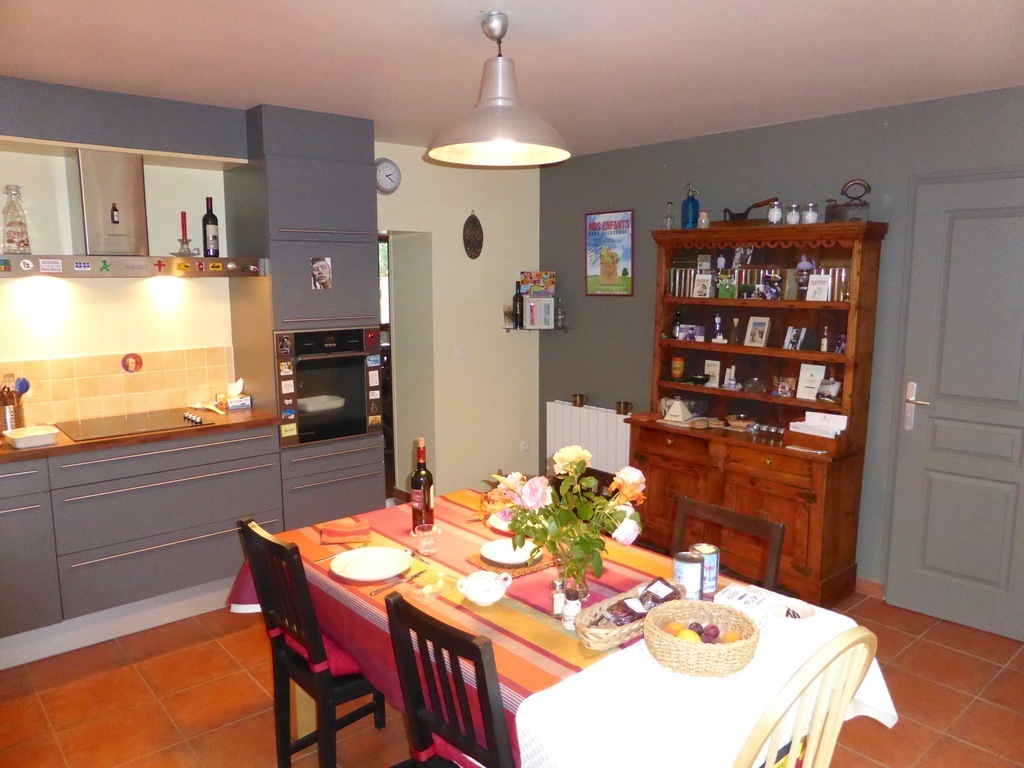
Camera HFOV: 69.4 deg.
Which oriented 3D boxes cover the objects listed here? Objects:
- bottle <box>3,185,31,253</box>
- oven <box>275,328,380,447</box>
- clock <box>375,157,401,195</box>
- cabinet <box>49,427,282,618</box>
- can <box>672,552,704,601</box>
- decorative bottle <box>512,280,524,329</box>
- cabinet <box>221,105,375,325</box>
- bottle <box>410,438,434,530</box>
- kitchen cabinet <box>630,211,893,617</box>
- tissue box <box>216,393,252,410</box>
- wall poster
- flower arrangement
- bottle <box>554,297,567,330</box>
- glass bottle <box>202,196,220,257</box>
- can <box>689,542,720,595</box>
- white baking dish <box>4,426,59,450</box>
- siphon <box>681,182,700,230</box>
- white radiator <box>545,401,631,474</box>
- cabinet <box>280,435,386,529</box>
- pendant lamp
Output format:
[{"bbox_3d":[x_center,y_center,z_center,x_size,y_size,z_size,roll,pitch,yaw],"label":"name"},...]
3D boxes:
[{"bbox_3d":[-2.148,-0.711,3.205,0.100,0.297,0.100,-7,11,-41],"label":"bottle"},{"bbox_3d":[-1.120,-0.021,4.094,0.600,0.593,0.540,-7,11,-40],"label":"oven"},{"bbox_3d":[-0.761,-1.255,4.460,0.222,0.222,0.040,-7,11,-40],"label":"clock"},{"bbox_3d":[-1.735,0.581,3.663,1.000,0.715,0.570,-7,11,-40],"label":"cabinet"},{"bbox_3d":[0.480,0.526,2.009,0.082,0.113,0.082,0,8,0],"label":"can"},{"bbox_3d":[0.048,-0.559,5.270,0.073,0.346,0.073,-8,11,-41],"label":"decorative bottle"},{"bbox_3d":[-1.138,-0.851,3.989,0.603,1.080,0.580,-7,11,-40],"label":"cabinet"},{"bbox_3d":[-0.318,0.354,2.617,0.079,0.340,0.079,0,9,0],"label":"bottle"},{"bbox_3d":[1.274,0.102,4.147,0.410,1.913,1.289,-8,11,-41],"label":"kitchen cabinet"},{"bbox_3d":[-1.501,0.090,3.998,0.120,0.070,0.196,-6,10,-36],"label":"tissue box"},{"bbox_3d":[0.650,-0.877,5.005,0.020,0.570,0.420,-8,11,-41],"label":"wall poster"},{"bbox_3d":[0.141,0.389,2.061,0.380,0.437,0.420,-8,11,-41],"label":"flower arrangement"},{"bbox_3d":[0.344,-0.504,5.250,0.078,0.227,0.078,0,9,0],"label":"bottle"},{"bbox_3d":[-1.500,-0.778,3.664,0.076,0.297,0.076,-7,11,-40],"label":"glass bottle"},{"bbox_3d":[0.539,0.517,2.074,0.082,0.113,0.082,0,8,0],"label":"can"},{"bbox_3d":[-2.008,0.231,3.093,0.185,0.057,0.187,-7,11,-40],"label":"white baking dish"},{"bbox_3d":[1.008,-0.996,4.149,0.104,0.272,0.120,-8,11,-44],"label":"siphon"},{"bbox_3d":[0.569,0.455,4.970,0.090,0.600,0.820,-8,11,-44],"label":"white radiator"},{"bbox_3d":[-1.142,0.620,4.234,0.600,0.700,0.570,-7,11,-41],"label":"cabinet"},{"bbox_3d":[-0.038,-0.945,2.333,0.455,0.427,0.455,0,9,0],"label":"pendant lamp"}]

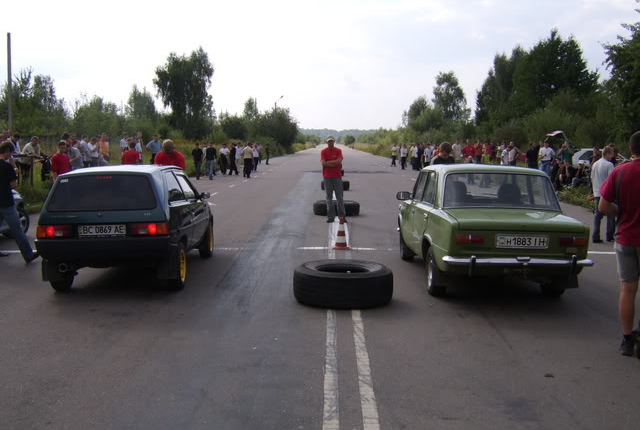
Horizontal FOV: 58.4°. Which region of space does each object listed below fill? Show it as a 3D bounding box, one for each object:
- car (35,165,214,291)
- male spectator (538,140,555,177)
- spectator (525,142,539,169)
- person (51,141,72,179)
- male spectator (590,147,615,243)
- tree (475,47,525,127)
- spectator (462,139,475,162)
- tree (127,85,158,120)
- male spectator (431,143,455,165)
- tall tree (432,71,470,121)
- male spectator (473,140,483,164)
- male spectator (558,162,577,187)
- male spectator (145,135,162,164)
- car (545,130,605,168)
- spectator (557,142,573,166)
[{"bbox_3d":[-2.380,0.002,7.850,1.540,1.400,3.500,0,7,-2],"label":"car"},{"bbox_3d":[8.221,-1.788,20.800,0.580,1.760,0.400,2,7,14],"label":"male spectator"},{"bbox_3d":[8.304,-1.964,22.500,0.500,1.750,0.360,2,8,17],"label":"spectator"},{"bbox_3d":[-6.276,-0.909,14.000,0.500,1.720,0.330,-2,7,-18],"label":"person"},{"bbox_3d":[5.137,-0.362,10.385,0.550,1.760,0.420,5,9,33],"label":"male spectator"},{"bbox_3d":[15.417,-9.326,49.224,4.700,9.840,4.700,0,7,0],"label":"tree"},{"bbox_3d":[6.162,-2.230,23.800,0.520,1.770,0.340,4,8,24],"label":"spectator"},{"bbox_3d":[-22.597,-11.793,72.551,4.600,9.020,4.600,0,7,0],"label":"tree"},{"bbox_3d":[2.252,-0.479,10.600,0.500,1.700,0.330,1,7,3],"label":"male spectator"},{"bbox_3d":[15.053,-11.372,65.603,4.900,9.880,4.900,0,7,0],"label":"tall tree"},{"bbox_3d":[6.433,-2.181,23.407,0.500,1.750,0.360,3,8,26],"label":"male spectator"},{"bbox_3d":[8.201,-1.263,18.990,0.580,0.950,0.750,5,9,33],"label":"male spectator"},{"bbox_3d":[-7.126,-2.525,24.677,0.620,1.780,0.380,-4,8,-26],"label":"male spectator"},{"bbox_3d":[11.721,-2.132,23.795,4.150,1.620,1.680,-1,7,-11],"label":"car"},{"bbox_3d":[8.865,-1.760,20.700,0.580,1.740,0.420,6,9,37],"label":"spectator"}]

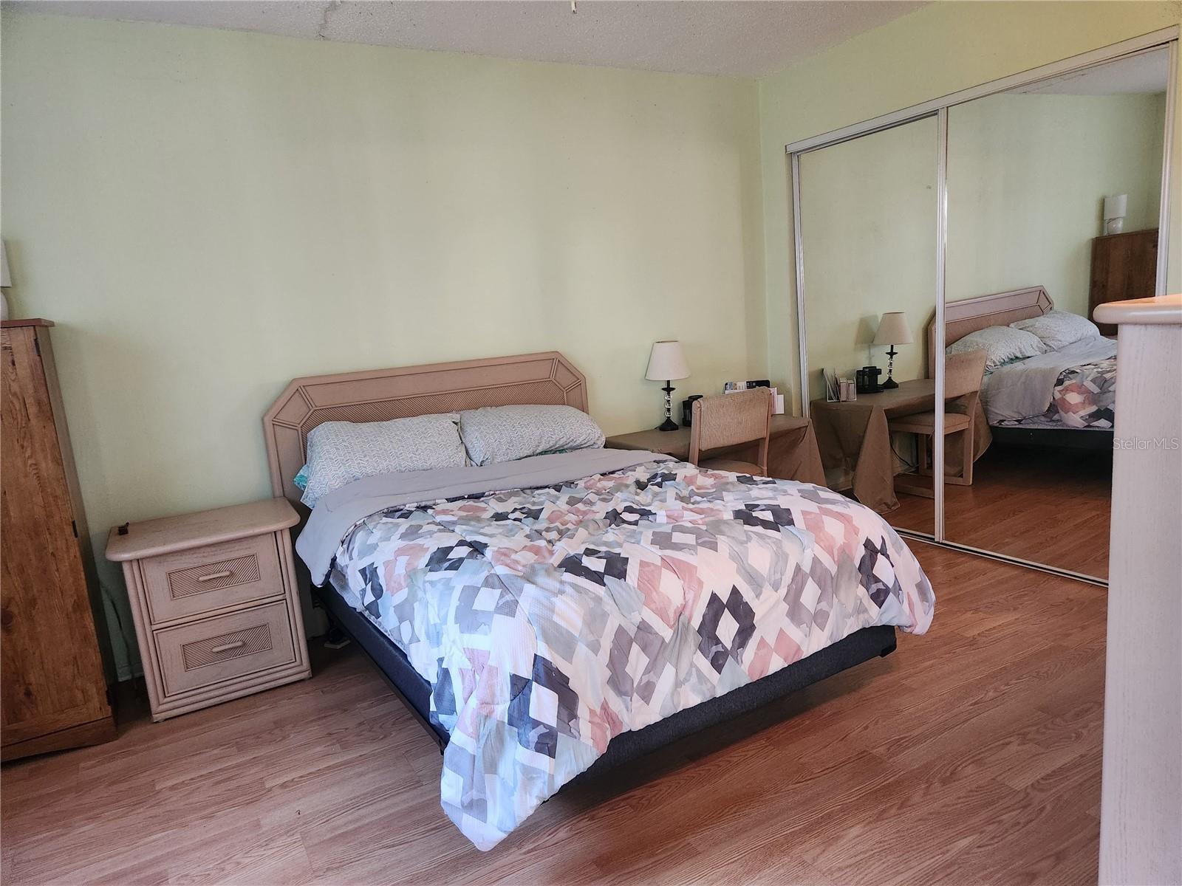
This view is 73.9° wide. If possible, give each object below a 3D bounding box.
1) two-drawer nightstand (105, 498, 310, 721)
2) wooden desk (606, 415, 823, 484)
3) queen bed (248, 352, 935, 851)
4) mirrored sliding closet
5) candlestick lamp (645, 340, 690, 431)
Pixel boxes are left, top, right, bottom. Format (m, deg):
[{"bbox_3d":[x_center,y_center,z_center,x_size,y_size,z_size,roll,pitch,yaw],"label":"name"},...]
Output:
[{"bbox_3d":[-1.357,0.584,2.865,0.598,0.606,0.438,-10,11,-28],"label":"two-drawer nightstand"},{"bbox_3d":[0.651,0.209,4.206,1.076,0.558,0.548,-10,11,-28],"label":"wooden desk"},{"bbox_3d":[-0.129,0.252,2.929,1.703,1.044,2.022,-10,12,-28],"label":"queen bed"},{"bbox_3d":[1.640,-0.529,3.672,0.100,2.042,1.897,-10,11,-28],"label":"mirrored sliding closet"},{"bbox_3d":[0.414,-0.303,4.205,0.239,0.481,0.239,-4,10,1],"label":"candlestick lamp"}]

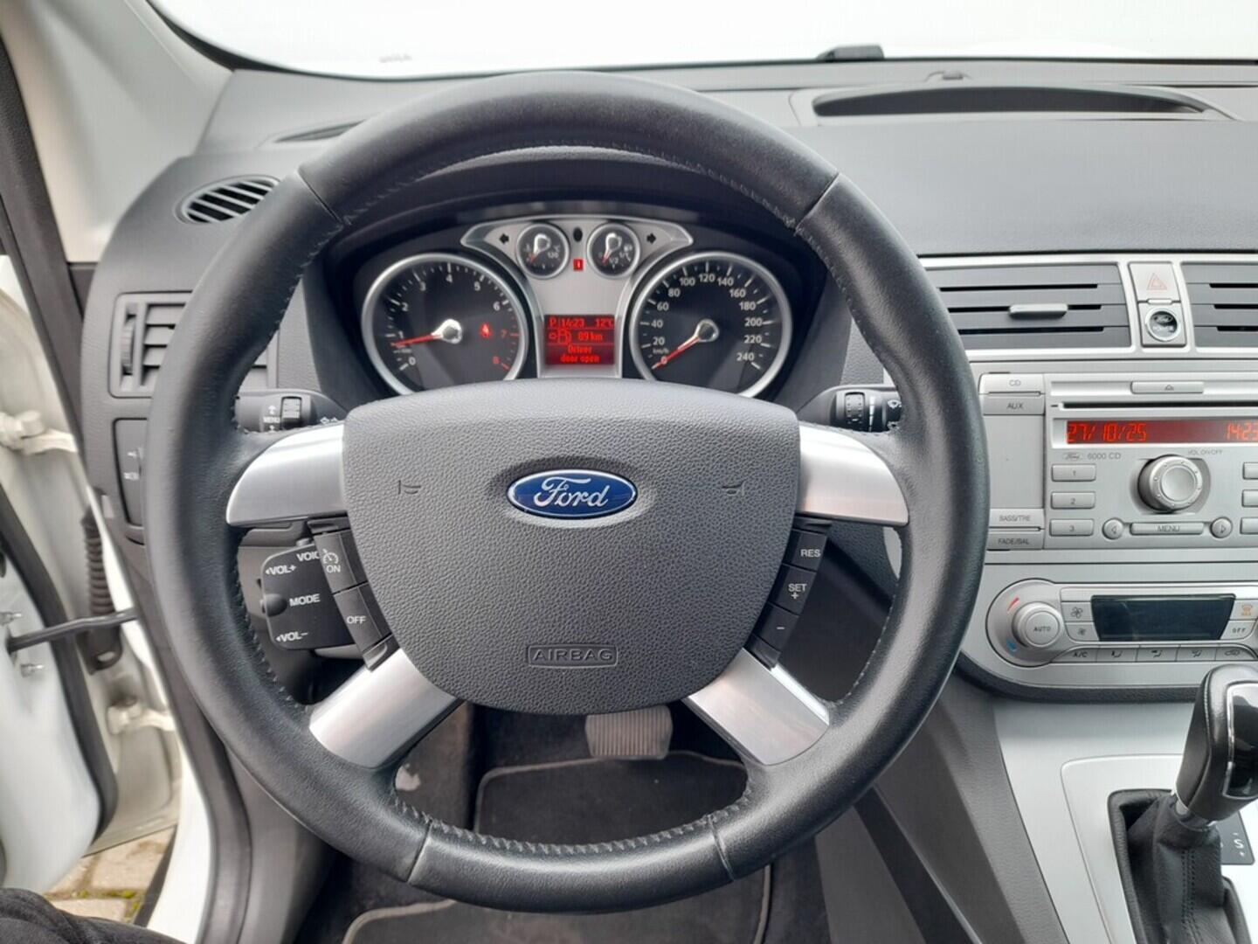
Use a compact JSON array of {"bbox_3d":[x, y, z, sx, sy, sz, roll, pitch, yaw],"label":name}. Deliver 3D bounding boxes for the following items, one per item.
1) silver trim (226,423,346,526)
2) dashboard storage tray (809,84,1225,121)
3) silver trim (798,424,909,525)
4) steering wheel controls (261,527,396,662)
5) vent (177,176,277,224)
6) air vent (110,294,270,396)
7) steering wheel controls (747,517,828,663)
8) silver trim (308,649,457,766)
[{"bbox_3d":[-0.158,0.001,0.420,0.051,0.047,0.023,0,0,0],"label":"silver trim"},{"bbox_3d":[0.352,-0.336,0.825,0.375,0.036,0.060,0,24,0],"label":"dashboard storage tray"},{"bbox_3d":[0.103,0.001,0.420,0.049,0.047,0.023,0,0,0],"label":"silver trim"},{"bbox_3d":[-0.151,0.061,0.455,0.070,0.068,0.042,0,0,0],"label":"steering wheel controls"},{"bbox_3d":[-0.311,-0.212,0.705,0.084,0.020,0.056,-11,46,11],"label":"vent"},{"bbox_3d":[-0.297,-0.086,0.622,0.114,0.072,0.030,0,-7,-2],"label":"air vent"},{"bbox_3d":[0.076,0.058,0.433,0.026,0.072,0.020,22,0,0],"label":"steering wheel controls"},{"bbox_3d":[-0.114,0.110,0.420,0.066,0.041,0.023,-39,0,0],"label":"silver trim"}]

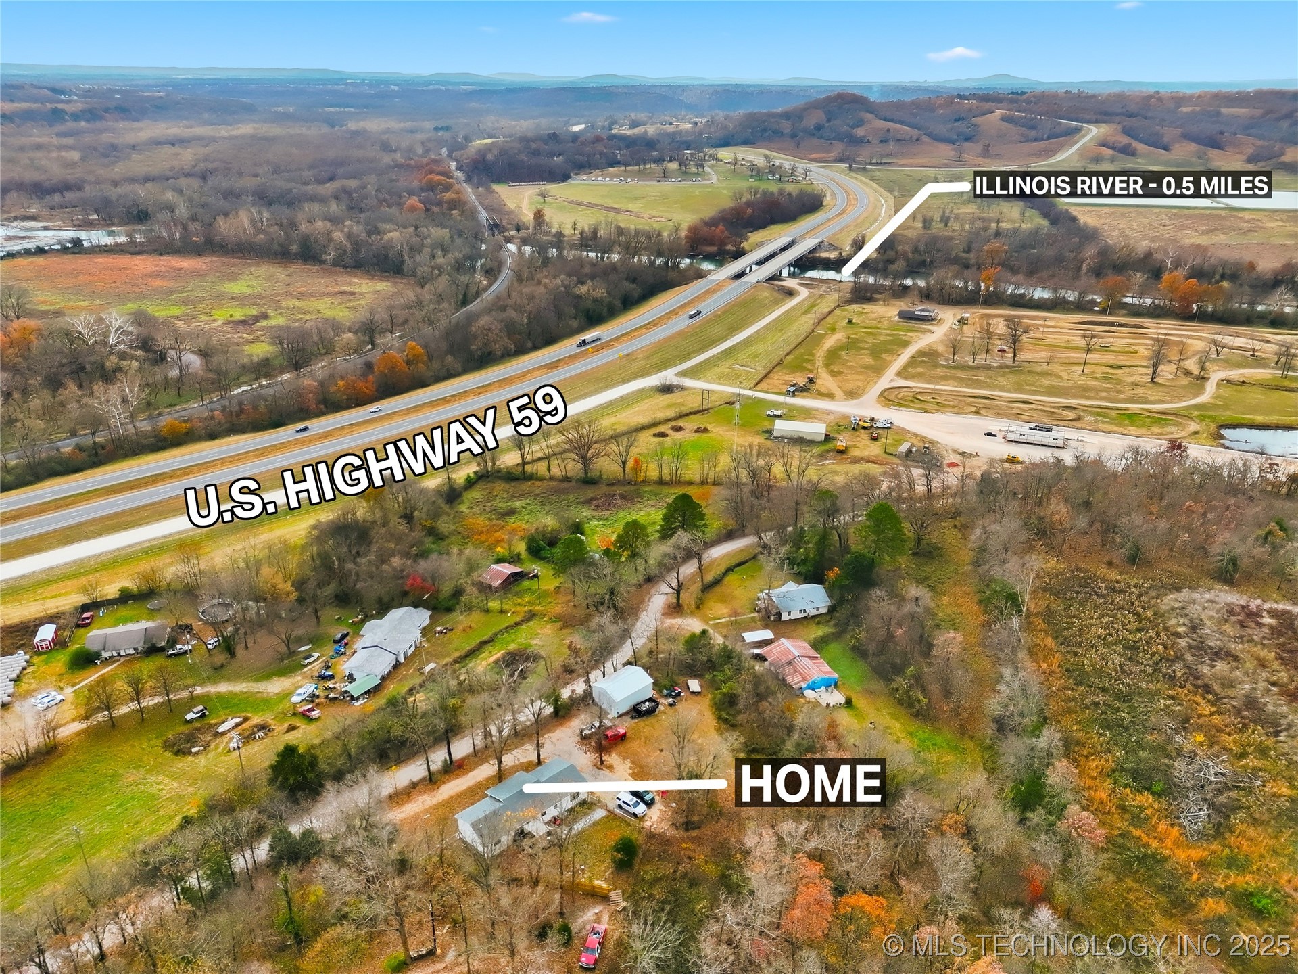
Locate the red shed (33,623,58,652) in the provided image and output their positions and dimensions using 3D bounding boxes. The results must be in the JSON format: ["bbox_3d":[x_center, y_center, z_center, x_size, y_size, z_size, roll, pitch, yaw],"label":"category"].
[{"bbox_3d":[-138.050,34.483,206.483,3.200,2.950,6.100,-10,26,-20],"label":"red shed"}]

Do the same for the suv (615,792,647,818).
[{"bbox_3d":[-2.897,53.935,152.627,5.300,1.900,2.040,18,30,34],"label":"suv"}]

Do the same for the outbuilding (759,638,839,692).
[{"bbox_3d":[32.200,37.970,192.405,10.400,4.200,14.200,-10,26,-21],"label":"outbuilding"}]

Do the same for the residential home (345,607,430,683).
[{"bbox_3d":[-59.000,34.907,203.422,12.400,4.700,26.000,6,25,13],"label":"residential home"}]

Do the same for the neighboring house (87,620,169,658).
[{"bbox_3d":[-118.010,34.454,204.787,15.900,4.400,9.300,-8,25,-16],"label":"neighboring house"}]

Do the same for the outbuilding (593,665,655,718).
[{"bbox_3d":[-5.278,40.854,182.634,9.790,5.000,7.270,-21,32,-39],"label":"outbuilding"}]

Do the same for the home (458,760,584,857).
[{"bbox_3d":[-18.942,47.512,135.644,18.540,4.500,9.320,-20,32,-38],"label":"home"}]

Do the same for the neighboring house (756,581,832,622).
[{"bbox_3d":[35.507,26.733,217.973,13.500,4.600,11.000,-8,26,-17],"label":"neighboring house"}]

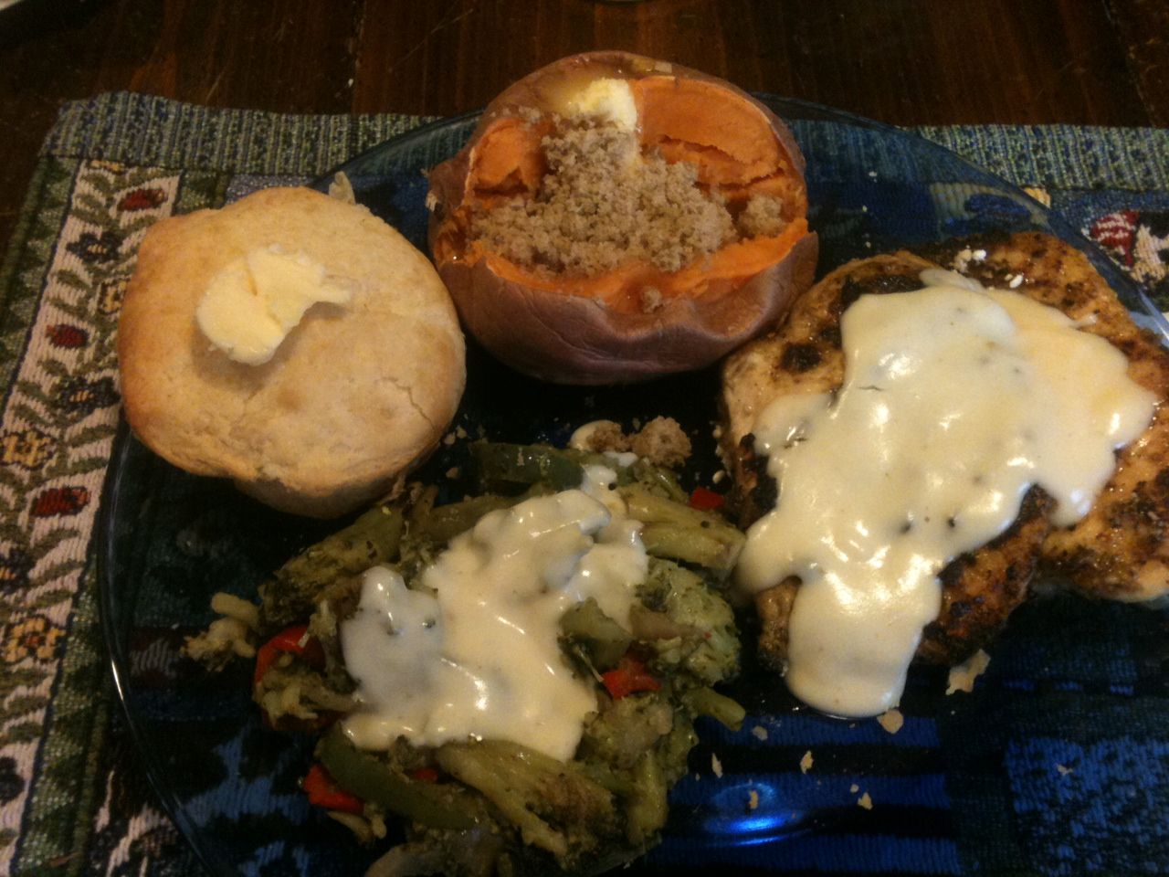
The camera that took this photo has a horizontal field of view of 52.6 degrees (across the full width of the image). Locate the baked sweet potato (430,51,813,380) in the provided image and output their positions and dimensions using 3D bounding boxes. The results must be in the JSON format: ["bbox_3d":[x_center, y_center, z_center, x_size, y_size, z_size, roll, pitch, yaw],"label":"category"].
[{"bbox_3d":[0.010,-0.056,0.299,0.099,0.068,0.089,1,56,-1],"label":"baked sweet potato"}]

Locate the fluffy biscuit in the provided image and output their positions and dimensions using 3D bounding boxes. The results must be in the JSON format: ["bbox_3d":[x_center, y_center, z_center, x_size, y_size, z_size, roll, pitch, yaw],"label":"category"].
[{"bbox_3d":[-0.069,-0.023,0.285,0.082,0.049,0.082,1,56,-1],"label":"fluffy biscuit"}]

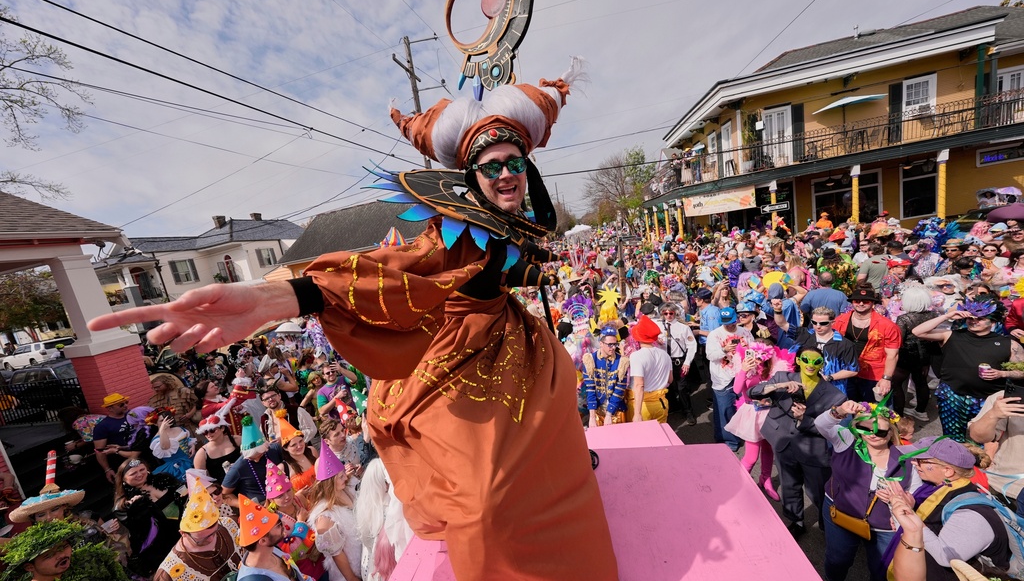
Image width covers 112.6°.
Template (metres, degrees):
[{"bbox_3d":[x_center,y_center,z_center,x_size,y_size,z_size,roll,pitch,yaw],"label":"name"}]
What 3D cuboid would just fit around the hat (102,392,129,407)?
[{"bbox_3d":[-5.514,1.517,4.750,0.280,0.130,0.260,-16,11,-43],"label":"hat"}]

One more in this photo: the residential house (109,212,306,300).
[{"bbox_3d":[-24.400,-1.887,29.800,9.000,8.600,13.500,-7,8,12],"label":"residential house"}]

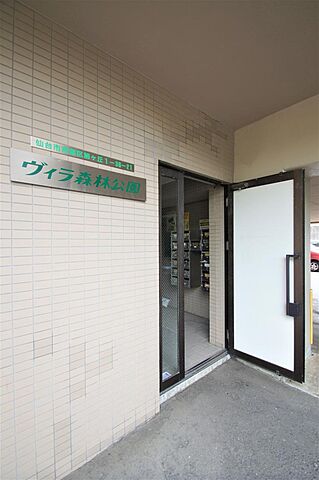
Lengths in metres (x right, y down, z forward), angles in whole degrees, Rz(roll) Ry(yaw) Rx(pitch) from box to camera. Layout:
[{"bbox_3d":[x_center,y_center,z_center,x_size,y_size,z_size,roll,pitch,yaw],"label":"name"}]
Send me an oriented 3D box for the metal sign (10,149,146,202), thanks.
[{"bbox_3d":[-0.477,-0.417,1.382,0.900,0.185,0.025,0,0,-38],"label":"metal sign"}]

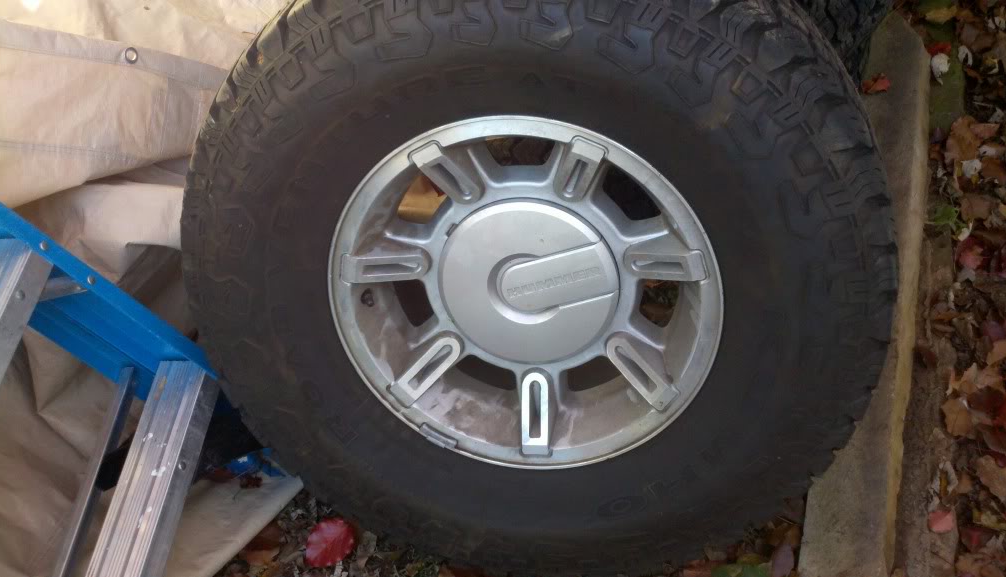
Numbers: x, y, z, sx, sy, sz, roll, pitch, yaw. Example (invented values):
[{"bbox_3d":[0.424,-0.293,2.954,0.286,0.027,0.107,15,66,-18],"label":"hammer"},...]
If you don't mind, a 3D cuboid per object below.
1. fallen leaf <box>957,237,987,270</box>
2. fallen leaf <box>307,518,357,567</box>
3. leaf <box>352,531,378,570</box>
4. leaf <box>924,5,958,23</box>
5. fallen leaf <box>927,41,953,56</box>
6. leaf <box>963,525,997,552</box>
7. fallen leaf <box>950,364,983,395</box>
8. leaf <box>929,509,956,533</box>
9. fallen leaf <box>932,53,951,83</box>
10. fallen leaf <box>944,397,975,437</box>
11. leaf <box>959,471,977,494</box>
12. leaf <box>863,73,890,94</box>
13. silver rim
[{"bbox_3d":[0.791,-0.062,1.734,0.042,0.015,0.077,12,54,20],"label":"fallen leaf"},{"bbox_3d":[-0.262,0.383,1.556,0.065,0.012,0.083,12,49,11],"label":"fallen leaf"},{"bbox_3d":[-0.211,0.395,1.563,0.030,0.012,0.061,1,51,12],"label":"leaf"},{"bbox_3d":[0.908,-0.568,2.127,0.071,0.015,0.040,-15,50,-1],"label":"leaf"},{"bbox_3d":[0.875,-0.480,2.062,0.045,0.012,0.055,6,52,16],"label":"fallen leaf"},{"bbox_3d":[0.716,0.372,1.552,0.054,0.012,0.037,-17,50,-14],"label":"leaf"},{"bbox_3d":[0.782,0.154,1.742,0.047,0.018,0.072,17,50,15],"label":"fallen leaf"},{"bbox_3d":[0.661,0.352,1.550,0.043,0.008,0.036,-2,48,-2],"label":"leaf"},{"bbox_3d":[0.978,-0.491,2.303,0.045,0.025,0.080,12,49,10],"label":"fallen leaf"},{"bbox_3d":[0.748,0.211,1.690,0.047,0.018,0.072,3,48,3],"label":"fallen leaf"},{"bbox_3d":[0.728,0.303,1.614,0.025,0.008,0.045,9,49,8],"label":"leaf"},{"bbox_3d":[0.816,-0.450,2.266,0.077,0.015,0.065,-9,49,-8],"label":"leaf"},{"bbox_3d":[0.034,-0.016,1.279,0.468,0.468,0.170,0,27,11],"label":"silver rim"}]

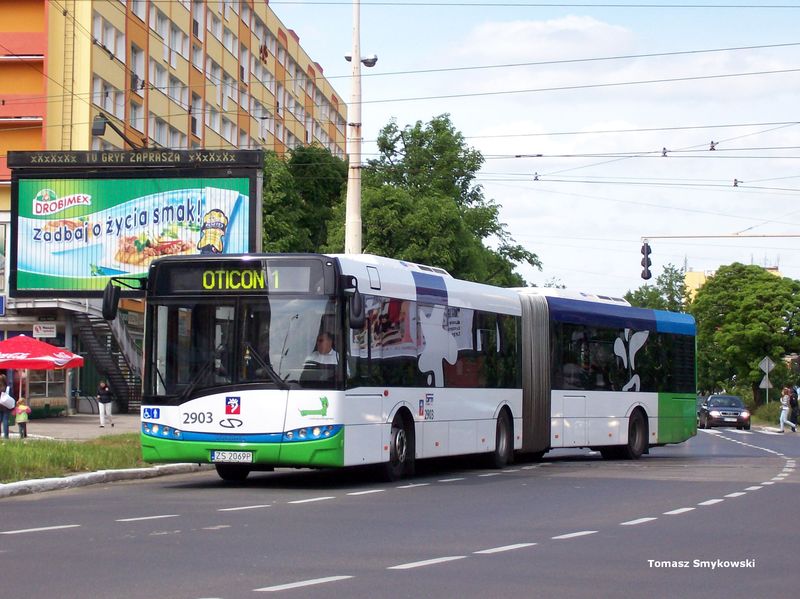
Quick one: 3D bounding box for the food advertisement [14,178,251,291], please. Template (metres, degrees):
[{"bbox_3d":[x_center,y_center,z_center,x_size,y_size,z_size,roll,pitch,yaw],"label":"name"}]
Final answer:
[{"bbox_3d":[-5.672,-1.375,42.565,5.040,2.380,0.100,0,-3,9],"label":"food advertisement"}]

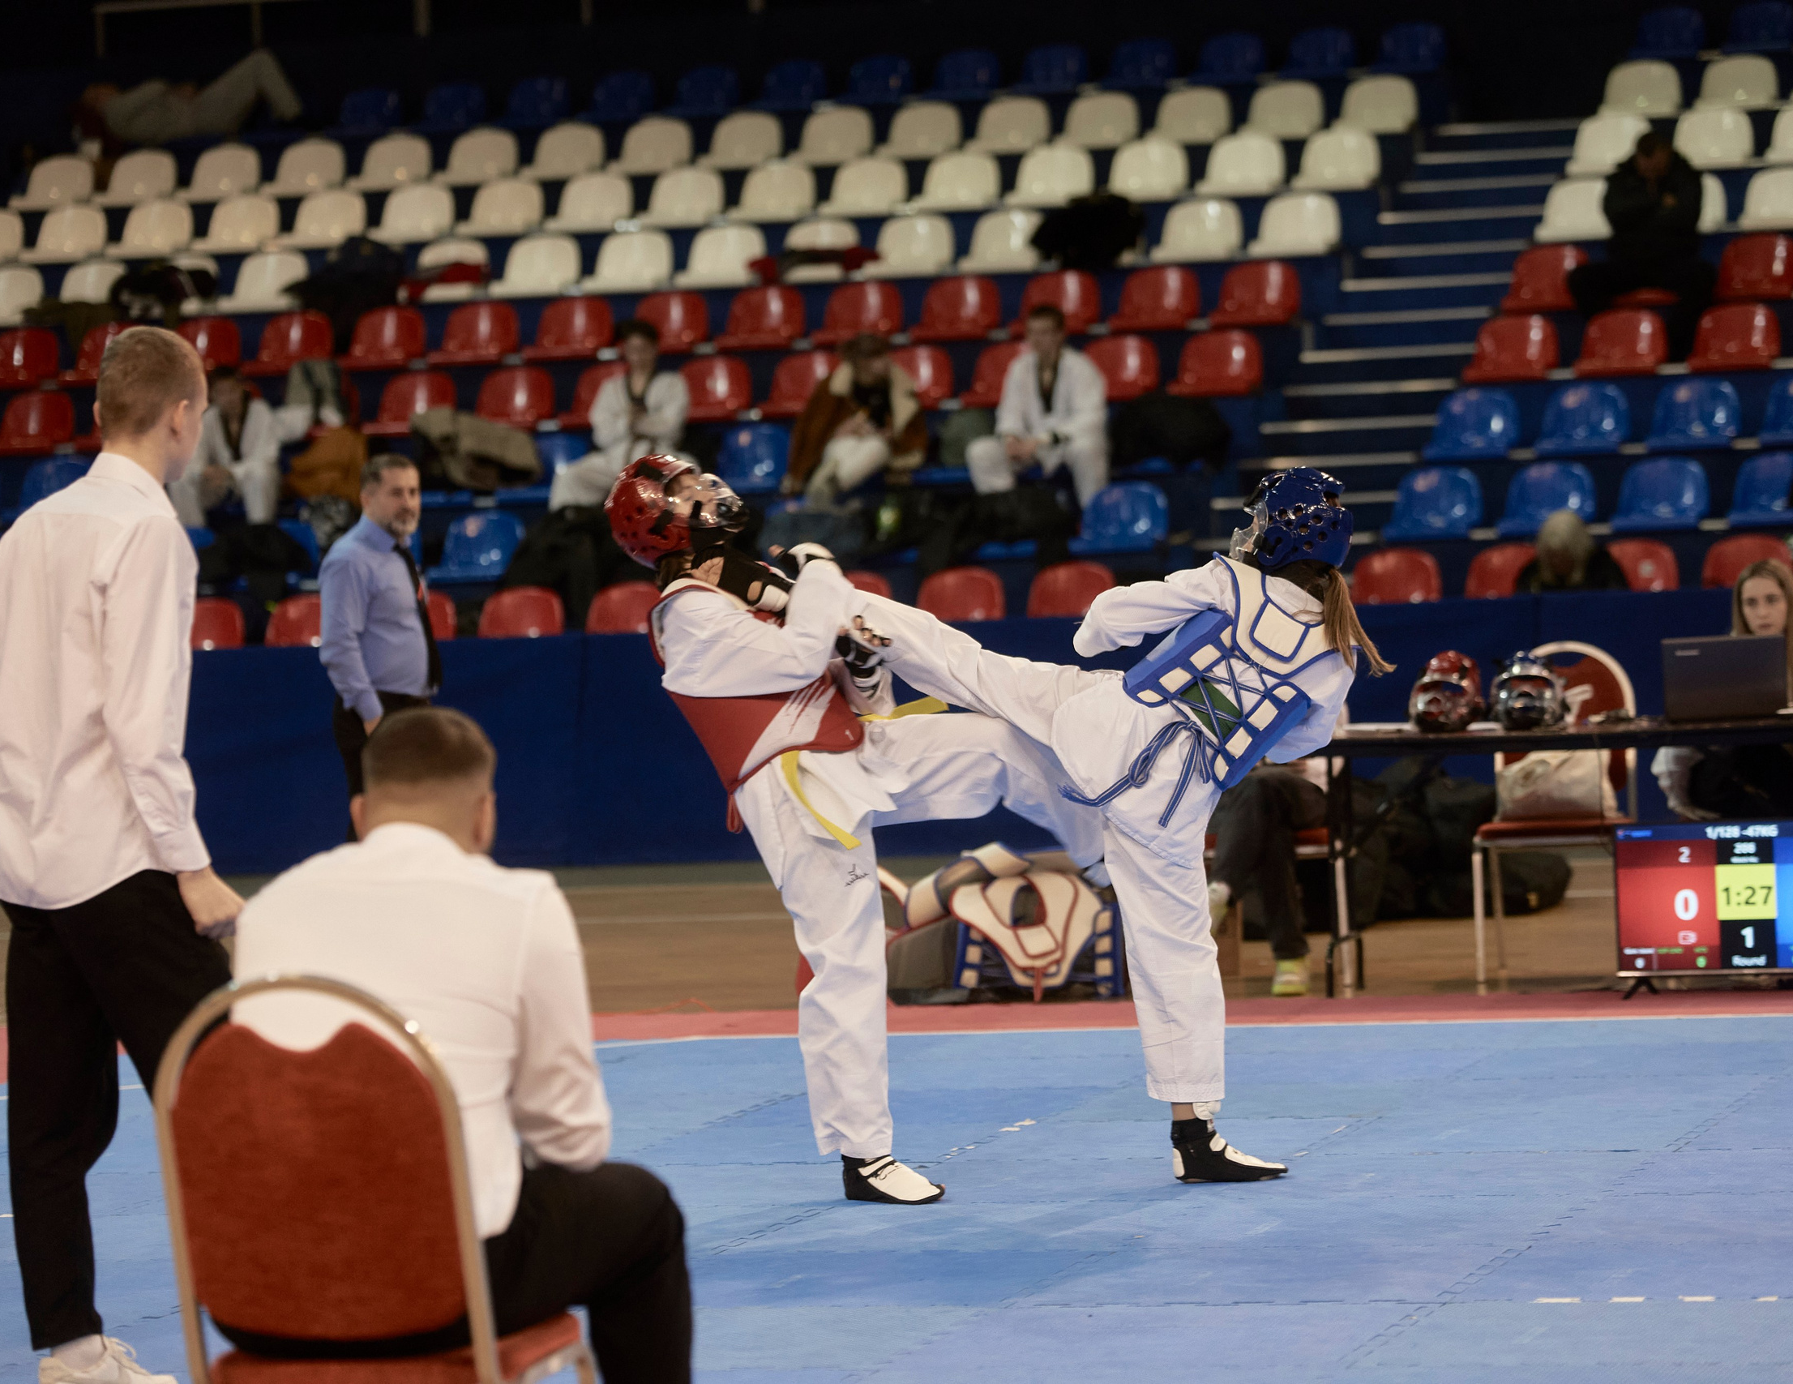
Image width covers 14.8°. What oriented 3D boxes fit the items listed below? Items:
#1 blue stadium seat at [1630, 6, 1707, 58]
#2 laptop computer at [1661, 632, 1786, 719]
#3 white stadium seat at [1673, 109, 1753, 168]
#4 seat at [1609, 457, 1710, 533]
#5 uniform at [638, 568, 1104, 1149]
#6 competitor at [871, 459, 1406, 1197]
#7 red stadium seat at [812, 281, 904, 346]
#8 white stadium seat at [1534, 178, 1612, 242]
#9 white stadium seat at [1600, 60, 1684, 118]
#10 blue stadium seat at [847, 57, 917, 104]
[{"bbox_3d":[3.837,-3.268,34.504,0.365,0.295,0.350,-2,2,16],"label":"blue stadium seat"},{"bbox_3d":[2.362,-0.039,19.700,0.360,0.240,0.270,-3,2,-3],"label":"laptop computer"},{"bbox_3d":[3.825,-2.597,32.458,0.365,0.295,0.350,-2,2,16],"label":"white stadium seat"},{"bbox_3d":[3.324,-0.856,30.049,0.410,0.330,0.400,-2,2,16],"label":"seat"},{"bbox_3d":[-0.043,0.354,14.749,0.900,1.250,0.550,-2,2,18],"label":"uniform"},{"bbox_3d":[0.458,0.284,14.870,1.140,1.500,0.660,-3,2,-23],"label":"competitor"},{"bbox_3d":[-0.176,-1.747,31.940,0.400,0.295,0.380,-2,2,18],"label":"red stadium seat"},{"bbox_3d":[3.368,-2.375,34.061,0.410,0.330,0.400,-2,2,16],"label":"white stadium seat"},{"bbox_3d":[3.680,-2.988,34.310,0.400,0.300,0.360,-2,2,18],"label":"white stadium seat"},{"bbox_3d":[-0.135,-3.428,38.835,0.390,0.320,0.372,-2,2,16],"label":"blue stadium seat"}]

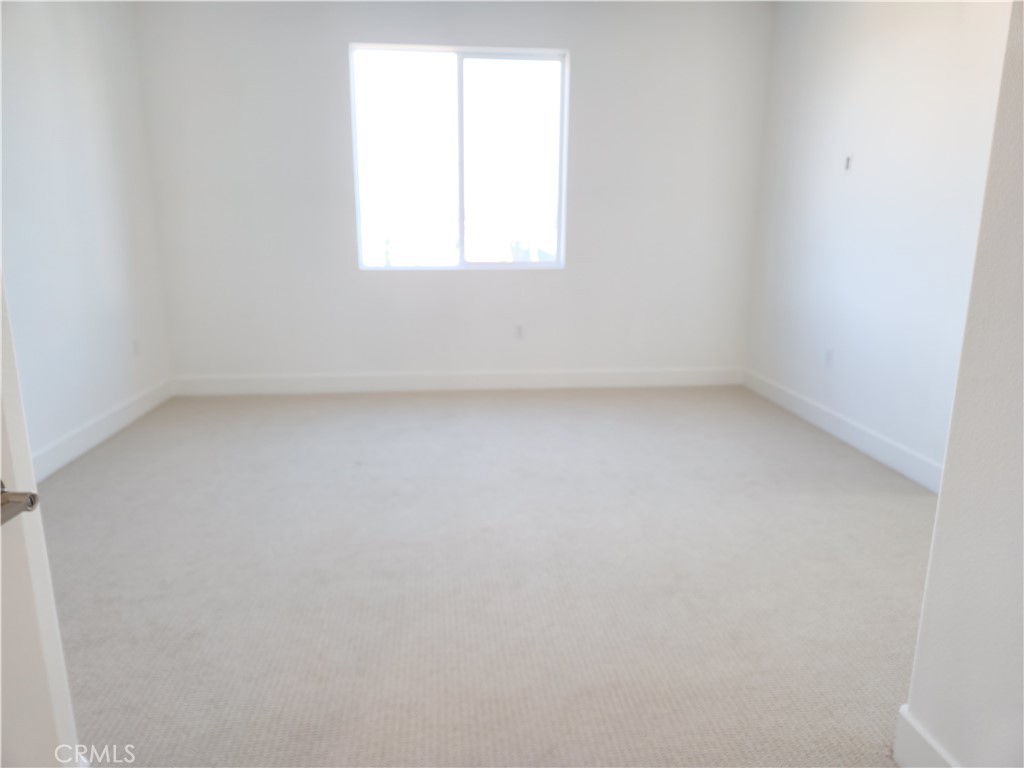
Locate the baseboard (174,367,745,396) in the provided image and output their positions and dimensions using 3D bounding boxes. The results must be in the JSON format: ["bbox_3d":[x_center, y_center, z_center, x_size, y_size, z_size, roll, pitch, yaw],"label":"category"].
[{"bbox_3d":[-0.329,-0.023,5.251,4.402,0.152,0.018,-1,13,-5],"label":"baseboard"}]

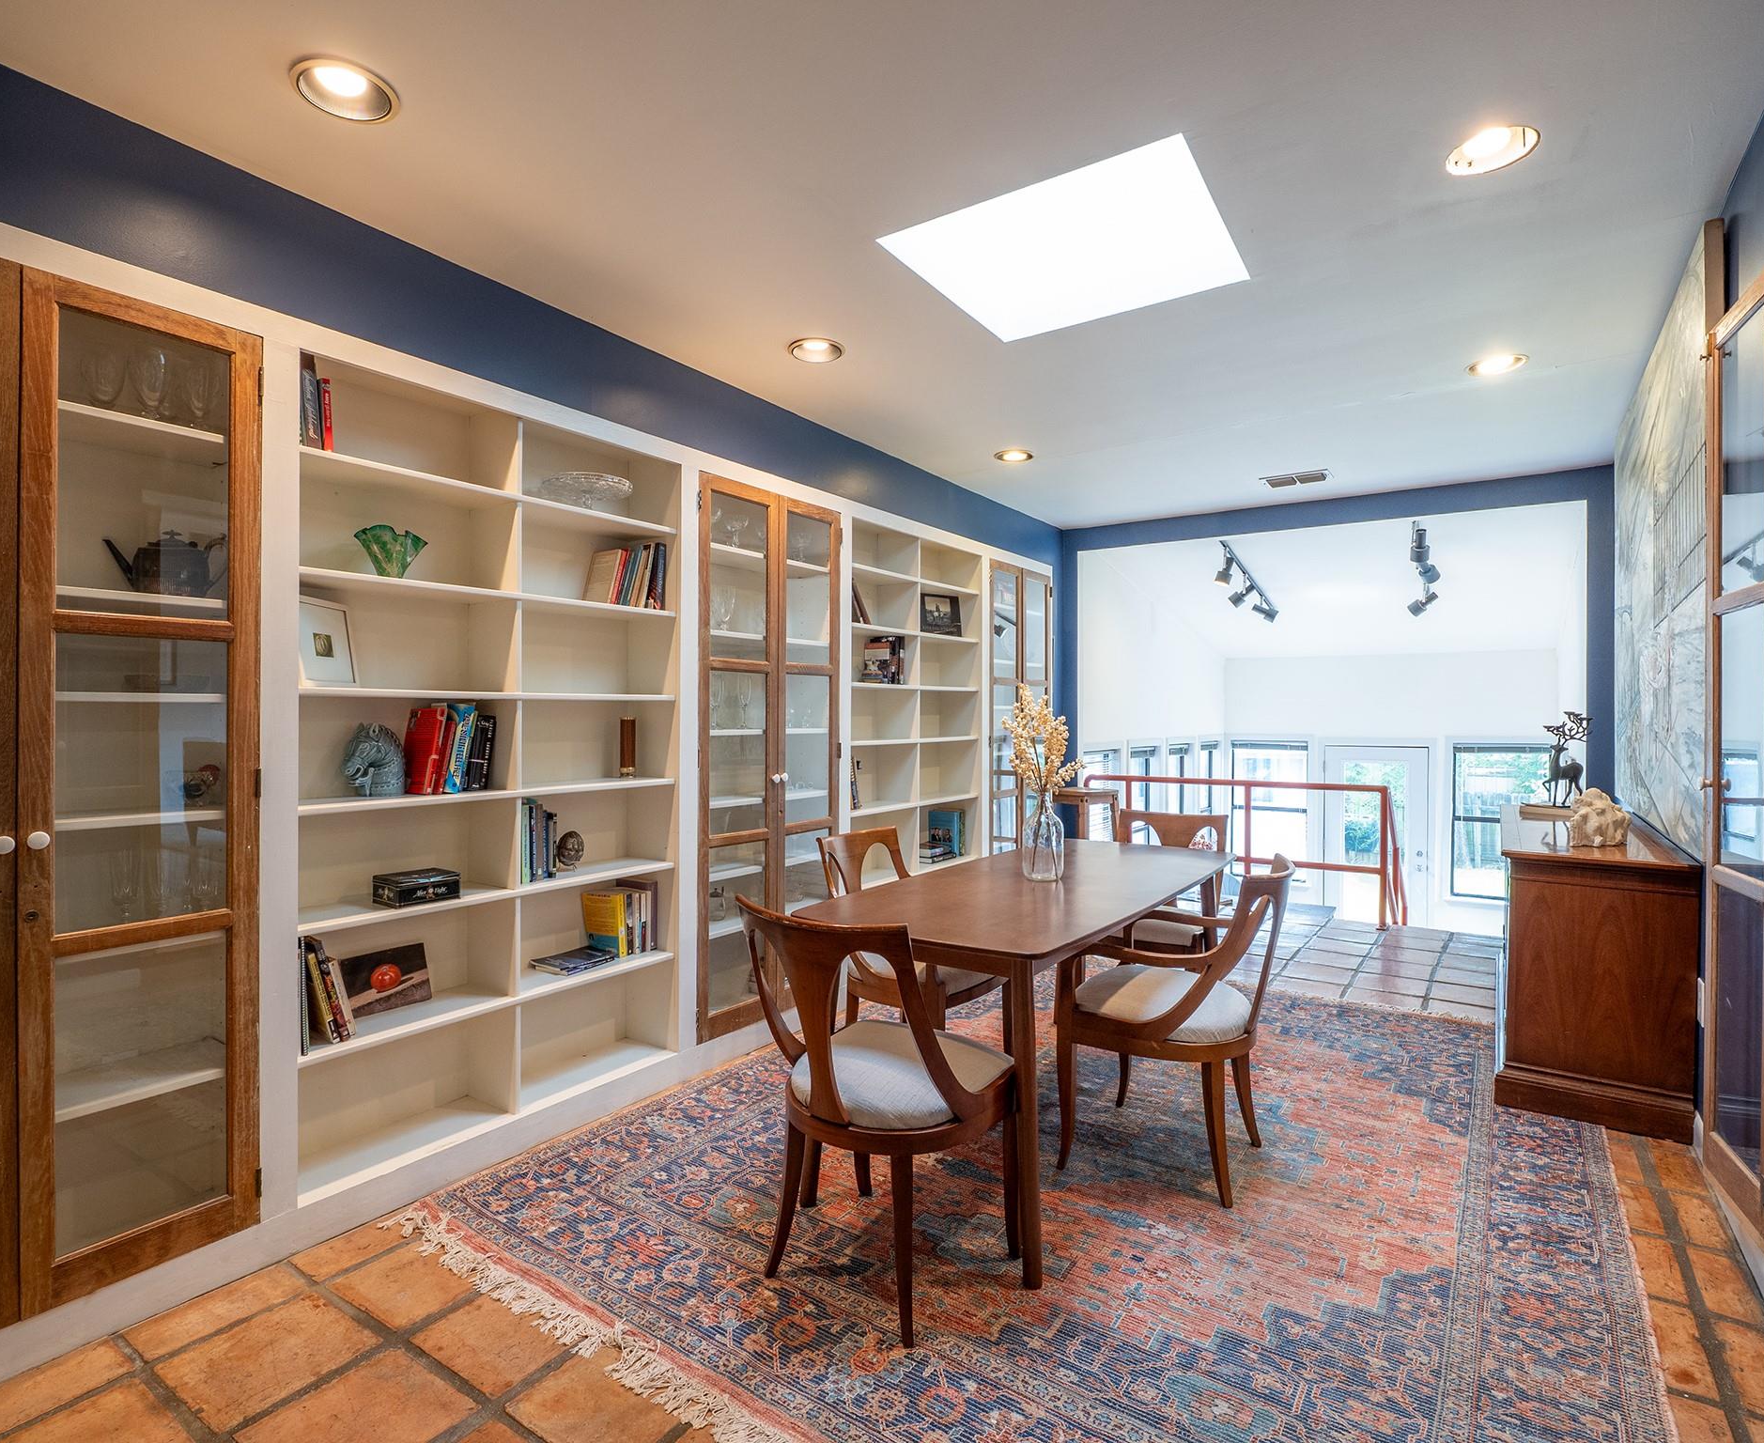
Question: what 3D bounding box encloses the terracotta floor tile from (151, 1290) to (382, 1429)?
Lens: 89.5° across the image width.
[{"bbox_3d":[-1.203,1.254,1.751,0.285,0.015,0.275,0,0,35],"label":"terracotta floor tile"}]

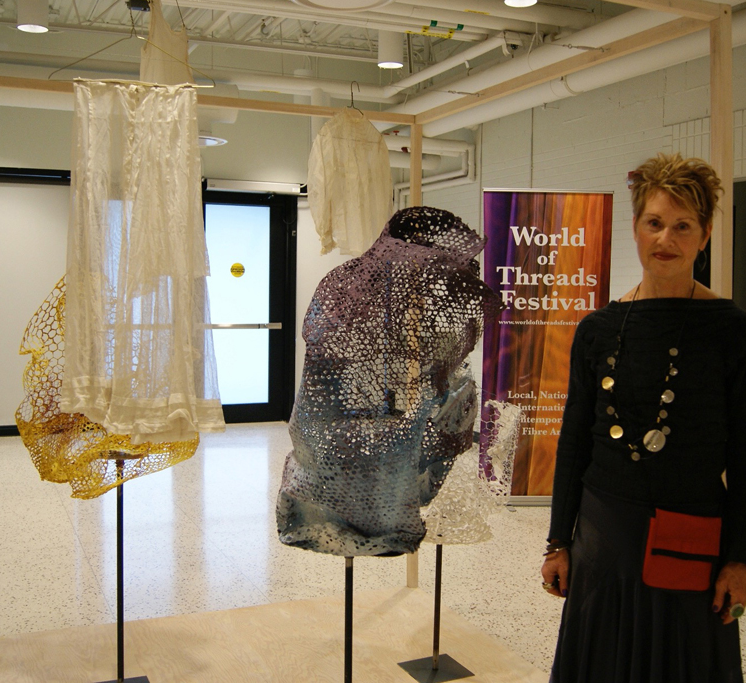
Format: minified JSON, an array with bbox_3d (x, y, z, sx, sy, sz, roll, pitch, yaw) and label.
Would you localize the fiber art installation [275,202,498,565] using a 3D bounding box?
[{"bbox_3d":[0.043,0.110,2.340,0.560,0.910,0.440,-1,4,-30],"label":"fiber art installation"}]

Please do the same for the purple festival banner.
[{"bbox_3d":[1.115,0.038,5.470,0.840,2.030,0.100,0,4,-5],"label":"purple festival banner"}]

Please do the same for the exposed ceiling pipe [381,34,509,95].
[{"bbox_3d":[0.594,-2.402,7.400,0.115,0.115,1.900,-1,4,-25],"label":"exposed ceiling pipe"}]

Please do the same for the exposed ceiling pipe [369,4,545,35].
[{"bbox_3d":[0.629,-2.396,6.350,1.600,0.120,0.120,-1,4,-25],"label":"exposed ceiling pipe"}]

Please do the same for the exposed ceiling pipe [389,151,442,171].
[{"bbox_3d":[0.393,-1.666,7.900,0.560,0.160,0.160,-1,4,-25],"label":"exposed ceiling pipe"}]

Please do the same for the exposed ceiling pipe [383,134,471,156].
[{"bbox_3d":[0.482,-1.734,7.550,0.900,0.130,0.130,-1,4,-25],"label":"exposed ceiling pipe"}]

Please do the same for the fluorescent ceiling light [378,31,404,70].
[{"bbox_3d":[0.148,-2.470,7.220,0.215,0.360,0.215,1,4,0],"label":"fluorescent ceiling light"}]

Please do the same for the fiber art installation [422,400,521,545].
[{"bbox_3d":[0.320,0.436,3.050,0.430,0.580,0.380,-1,4,-20],"label":"fiber art installation"}]

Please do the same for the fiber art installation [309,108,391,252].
[{"bbox_3d":[-0.083,-0.603,3.180,0.340,0.555,0.150,-2,4,-31],"label":"fiber art installation"}]

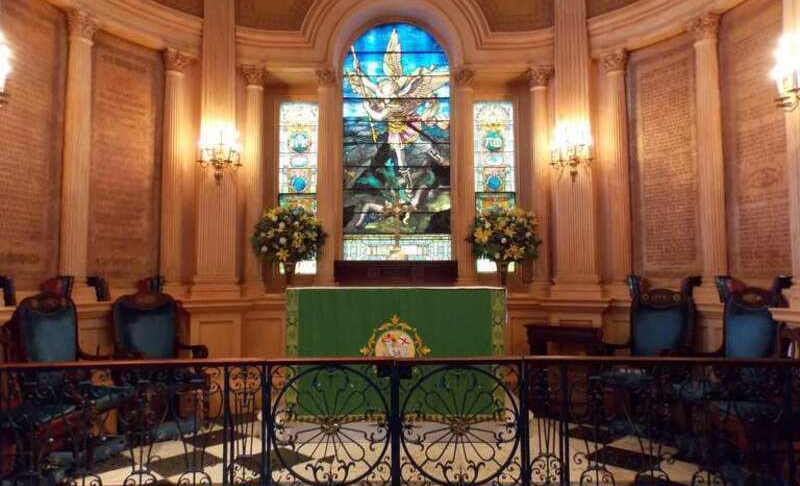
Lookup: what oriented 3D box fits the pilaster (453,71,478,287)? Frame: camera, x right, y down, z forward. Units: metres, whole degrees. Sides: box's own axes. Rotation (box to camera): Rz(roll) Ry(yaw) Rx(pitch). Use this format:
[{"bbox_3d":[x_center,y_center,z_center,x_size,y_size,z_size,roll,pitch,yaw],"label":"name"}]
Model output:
[{"bbox_3d":[0.635,-0.590,5.154,0.220,2.198,0.170,0,-4,0],"label":"pilaster"}]

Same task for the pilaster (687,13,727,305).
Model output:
[{"bbox_3d":[2.373,-0.659,4.089,0.170,2.198,0.210,3,-5,-36],"label":"pilaster"}]

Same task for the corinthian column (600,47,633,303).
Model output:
[{"bbox_3d":[1.931,-0.619,4.718,0.210,2.198,0.170,-3,-5,39],"label":"corinthian column"}]

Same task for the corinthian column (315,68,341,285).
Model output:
[{"bbox_3d":[-0.698,-0.590,5.154,0.220,2.198,0.170,0,-4,0],"label":"corinthian column"}]

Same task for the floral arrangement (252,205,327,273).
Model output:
[{"bbox_3d":[-1.014,-0.006,4.895,0.663,0.646,0.530,0,-4,0],"label":"floral arrangement"}]

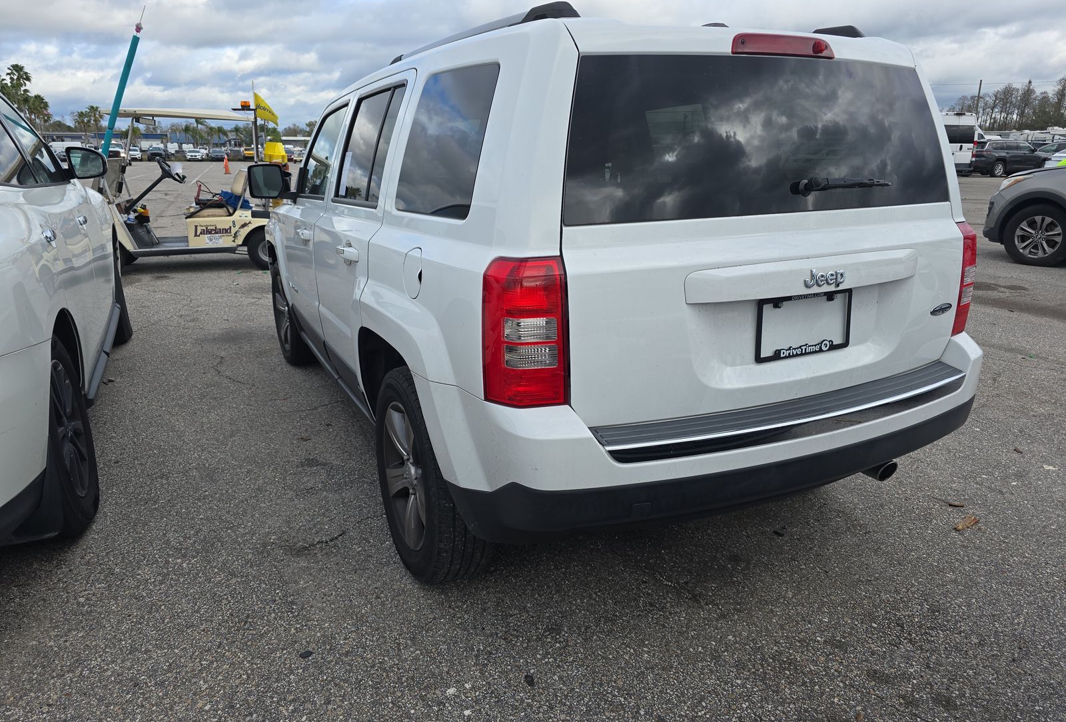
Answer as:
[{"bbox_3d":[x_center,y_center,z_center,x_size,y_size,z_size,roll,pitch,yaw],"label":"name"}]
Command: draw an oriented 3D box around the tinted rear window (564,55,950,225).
[{"bbox_3d":[0.609,-0.544,1.720,1.230,0.370,0.060,-8,4,-24],"label":"tinted rear window"}]

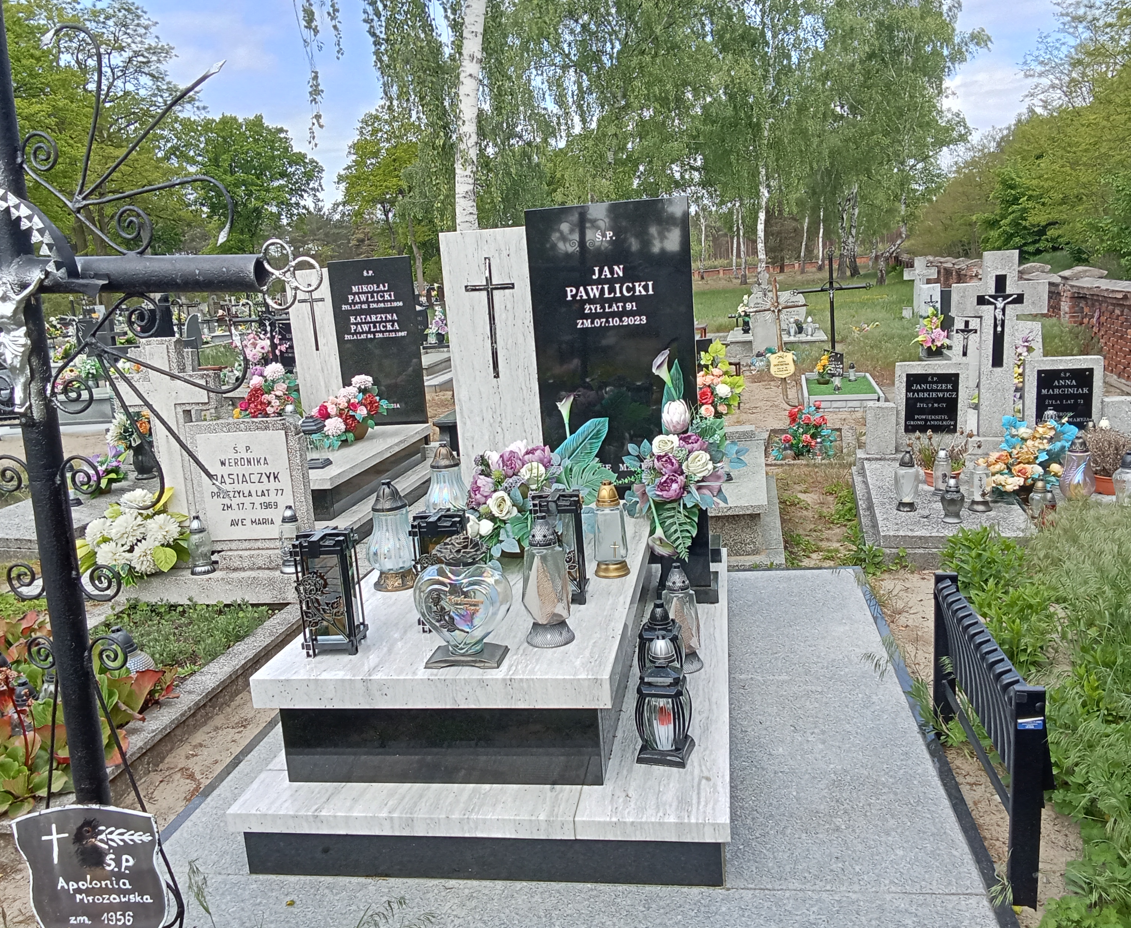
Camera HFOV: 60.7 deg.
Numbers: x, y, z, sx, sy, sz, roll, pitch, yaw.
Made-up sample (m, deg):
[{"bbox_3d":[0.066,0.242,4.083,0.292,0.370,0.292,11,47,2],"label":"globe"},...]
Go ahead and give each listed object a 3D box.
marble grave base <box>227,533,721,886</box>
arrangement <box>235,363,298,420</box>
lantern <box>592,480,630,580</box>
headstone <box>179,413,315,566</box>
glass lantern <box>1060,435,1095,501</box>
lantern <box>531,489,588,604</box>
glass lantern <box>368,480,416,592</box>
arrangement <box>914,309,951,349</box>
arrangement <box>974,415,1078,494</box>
[{"bbox_3d":[-0.060,0.512,3.043,1.120,0.441,2.007,-2,11,10],"label":"marble grave base"},{"bbox_3d":[-2.062,-0.458,6.675,0.420,0.460,0.340,-3,11,10],"label":"arrangement"},{"bbox_3d":[0.141,0.195,3.036,0.115,0.288,0.115,-2,11,10],"label":"lantern"},{"bbox_3d":[-1.422,0.138,4.393,0.510,0.680,0.130,-3,11,9],"label":"headstone"},{"bbox_3d":[2.480,0.027,4.673,0.165,0.345,0.165,-1,11,17],"label":"glass lantern"},{"bbox_3d":[-0.017,0.250,2.983,0.150,0.325,0.150,-3,11,7],"label":"lantern"},{"bbox_3d":[-0.582,0.235,3.228,0.165,0.350,0.165,-3,11,10],"label":"glass lantern"},{"bbox_3d":[3.672,-1.347,9.672,0.350,0.400,0.280,-1,11,15],"label":"arrangement"},{"bbox_3d":[2.182,-0.030,4.584,0.440,0.380,0.340,1,12,25],"label":"arrangement"}]

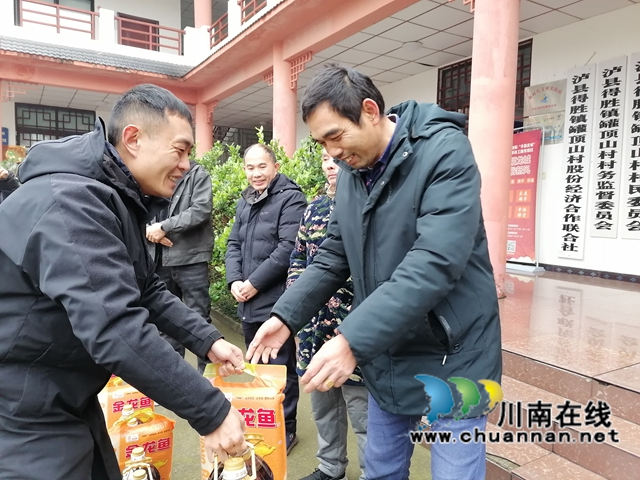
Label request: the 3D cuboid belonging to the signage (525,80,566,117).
[{"bbox_3d":[3.012,-1.887,6.672,0.020,0.393,0.605,-3,6,-34],"label":"signage"}]

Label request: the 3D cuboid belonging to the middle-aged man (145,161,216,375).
[{"bbox_3d":[-0.862,0.261,2.958,0.520,1.750,0.350,3,6,22],"label":"middle-aged man"}]

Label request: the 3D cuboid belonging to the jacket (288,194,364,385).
[{"bbox_3d":[0.108,0.211,2.390,0.500,0.870,0.310,4,6,30],"label":"jacket"}]

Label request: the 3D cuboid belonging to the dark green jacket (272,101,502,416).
[{"bbox_3d":[0.192,0.024,1.241,0.550,0.810,0.540,-2,5,-34],"label":"dark green jacket"}]

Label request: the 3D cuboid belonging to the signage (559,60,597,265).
[{"bbox_3d":[3.268,-0.962,6.345,0.030,2.419,0.349,-3,6,-34],"label":"signage"}]

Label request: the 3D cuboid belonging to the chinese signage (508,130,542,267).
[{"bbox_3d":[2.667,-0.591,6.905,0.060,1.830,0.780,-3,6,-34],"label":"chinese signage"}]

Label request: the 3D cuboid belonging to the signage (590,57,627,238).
[{"bbox_3d":[3.483,-1.090,6.014,0.030,2.134,0.316,-3,6,-34],"label":"signage"}]

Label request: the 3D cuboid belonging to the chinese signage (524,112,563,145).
[{"bbox_3d":[3.003,-1.470,6.715,0.020,0.418,0.603,-3,6,-34],"label":"chinese signage"}]

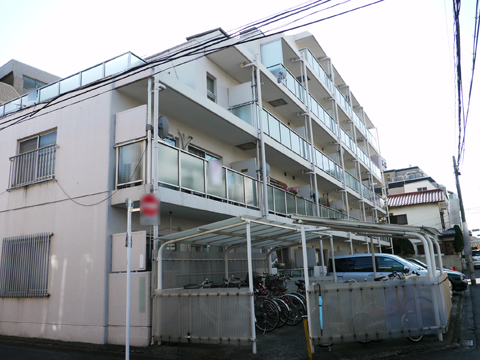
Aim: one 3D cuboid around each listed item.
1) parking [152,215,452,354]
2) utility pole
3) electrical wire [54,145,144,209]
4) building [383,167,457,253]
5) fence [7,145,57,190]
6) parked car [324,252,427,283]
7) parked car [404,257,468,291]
[{"bbox_3d":[1.870,2.292,9.217,5.250,2.280,6.600,-10,-15,29],"label":"parking"},{"bbox_3d":[12.573,2.157,21.857,0.320,7.250,0.320,-8,-14,29],"label":"utility pole"},{"bbox_3d":[-3.364,0.042,9.100,3.120,1.120,0.120,-10,-15,29],"label":"electrical wire"},{"bbox_3d":[16.086,4.194,36.217,7.000,9.400,8.500,-10,-15,29],"label":"building"},{"bbox_3d":[-5.552,-0.304,10.414,2.100,0.950,0.180,-10,-15,29],"label":"fence"},{"bbox_3d":[5.311,3.640,14.516,4.400,1.720,1.740,-10,-15,29],"label":"parked car"},{"bbox_3d":[7.117,4.073,16.133,3.900,1.450,1.660,-10,-15,29],"label":"parked car"}]

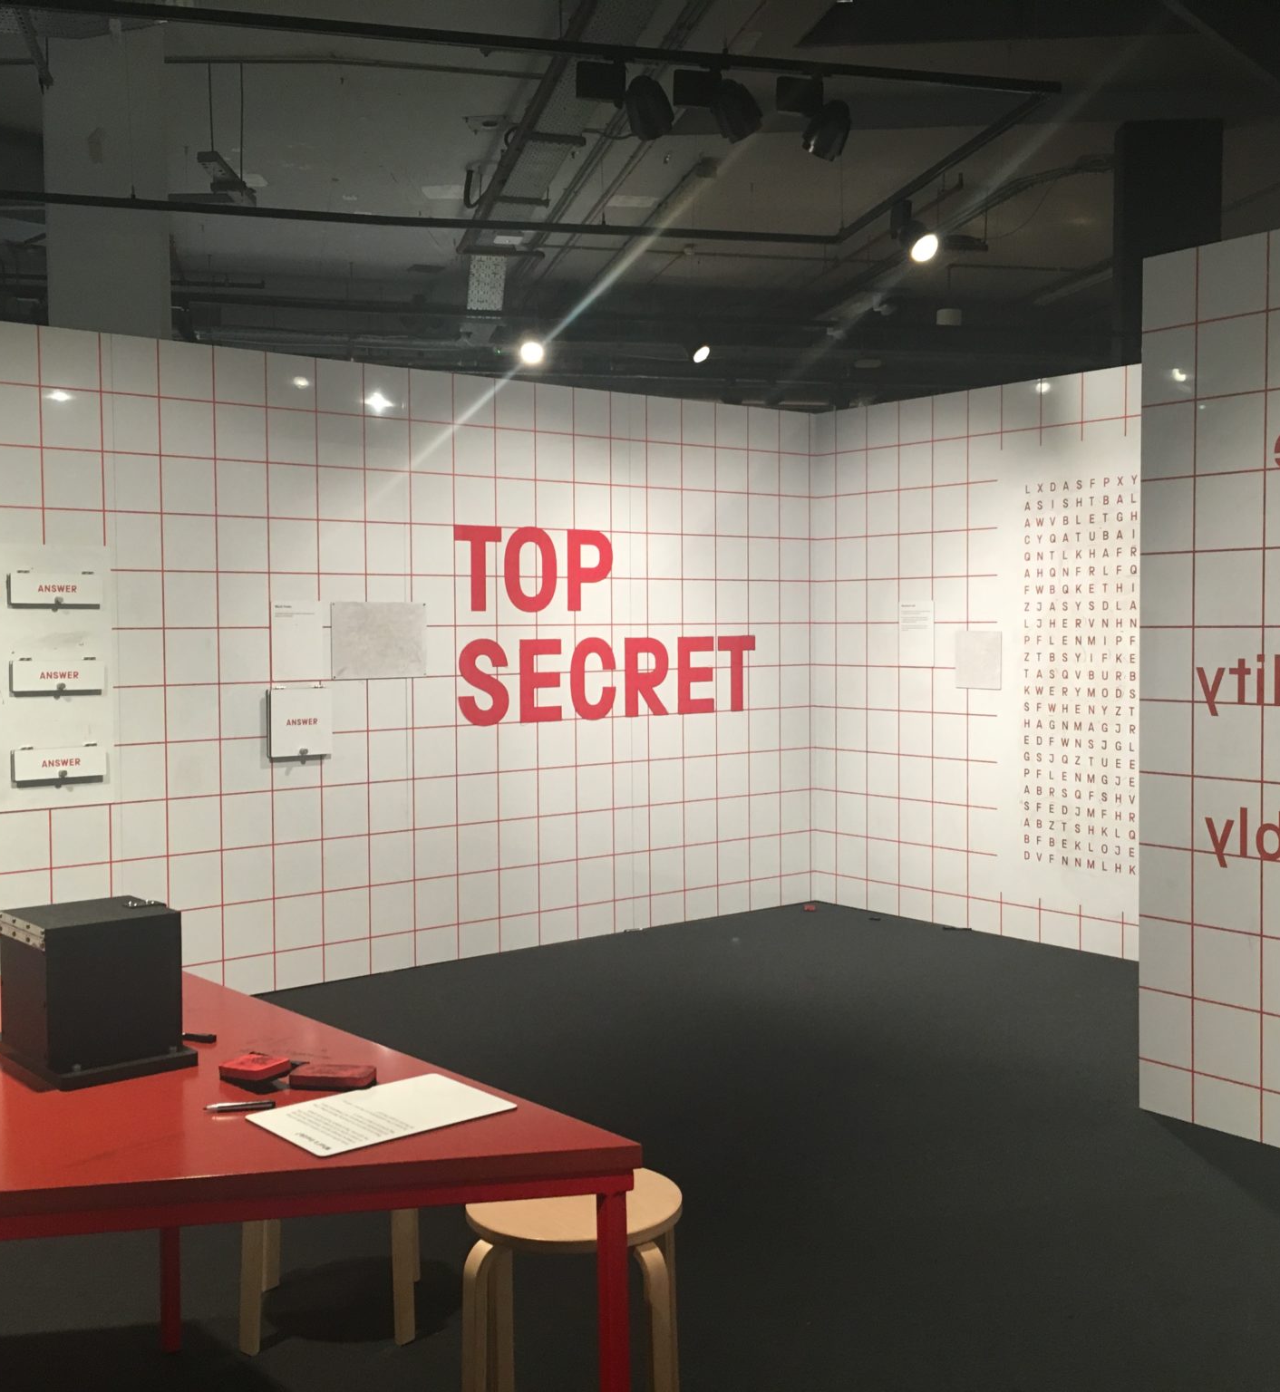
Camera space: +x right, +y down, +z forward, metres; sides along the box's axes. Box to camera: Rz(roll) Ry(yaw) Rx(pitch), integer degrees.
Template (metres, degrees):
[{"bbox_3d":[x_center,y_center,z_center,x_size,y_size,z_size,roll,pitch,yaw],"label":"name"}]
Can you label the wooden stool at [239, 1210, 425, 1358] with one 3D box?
[{"bbox_3d":[-0.610,1.001,3.075,0.355,0.450,0.355,-1,3,-7],"label":"wooden stool"}]

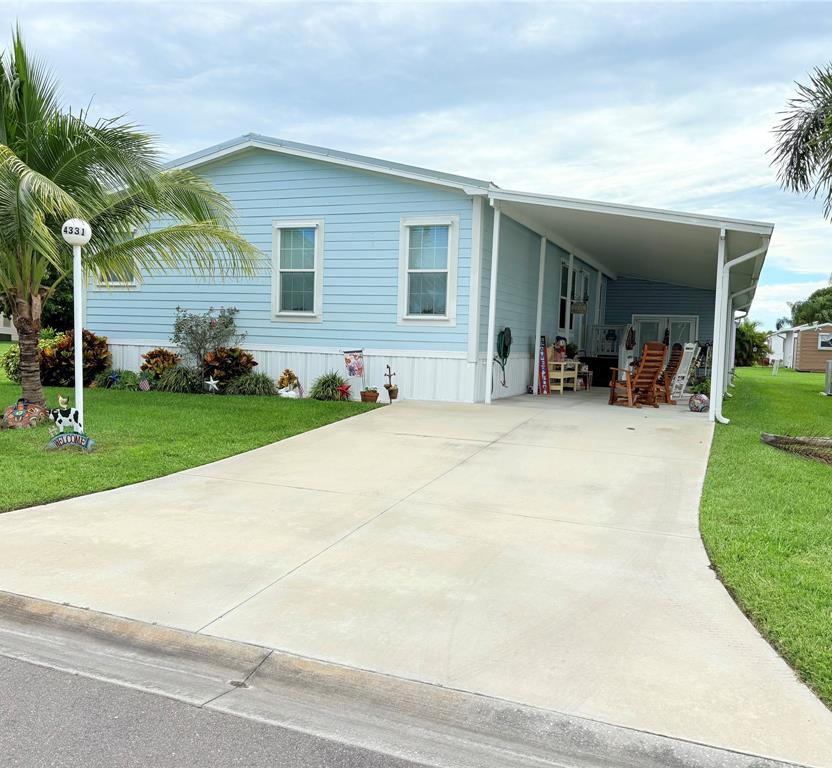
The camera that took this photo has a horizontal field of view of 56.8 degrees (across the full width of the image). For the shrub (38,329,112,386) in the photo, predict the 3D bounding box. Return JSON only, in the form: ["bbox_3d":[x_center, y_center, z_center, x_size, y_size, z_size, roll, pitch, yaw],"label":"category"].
[{"bbox_3d":[-6.530,-0.508,14.750,1.350,1.080,1.250,3,3,22],"label":"shrub"}]

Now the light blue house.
[{"bbox_3d":[3.199,-2.464,23.450,13.064,4.701,22.300,3,3,22],"label":"light blue house"}]

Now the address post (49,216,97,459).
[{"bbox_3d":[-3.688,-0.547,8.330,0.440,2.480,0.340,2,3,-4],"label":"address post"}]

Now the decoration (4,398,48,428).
[{"bbox_3d":[-4.697,0.343,9.250,0.500,0.340,0.420,1,3,-19],"label":"decoration"}]

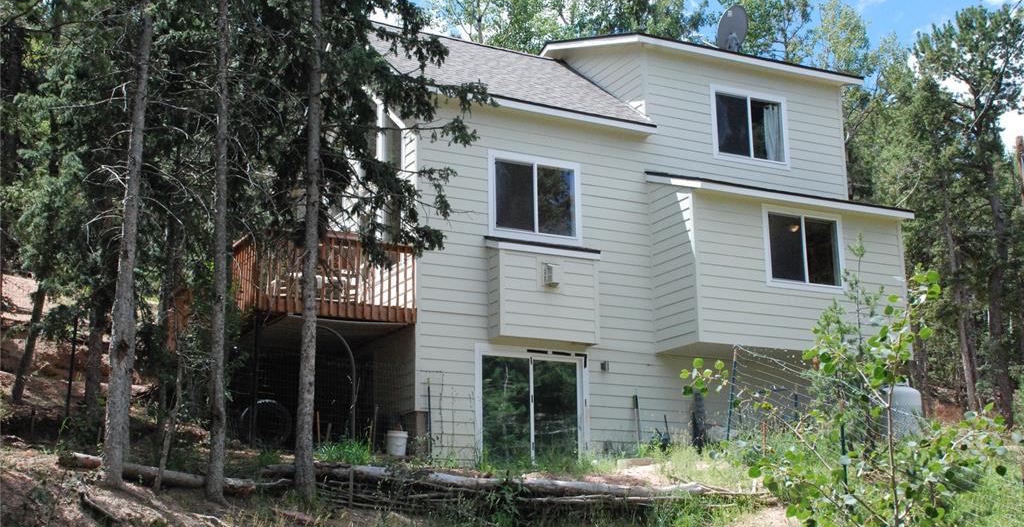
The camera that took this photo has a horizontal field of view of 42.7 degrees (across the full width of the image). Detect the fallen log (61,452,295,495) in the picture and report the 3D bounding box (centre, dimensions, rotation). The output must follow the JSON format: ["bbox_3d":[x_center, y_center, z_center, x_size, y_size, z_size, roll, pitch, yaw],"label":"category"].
[{"bbox_3d":[-3.917,2.364,14.725,2.310,0.190,0.210,10,-16,-11],"label":"fallen log"}]

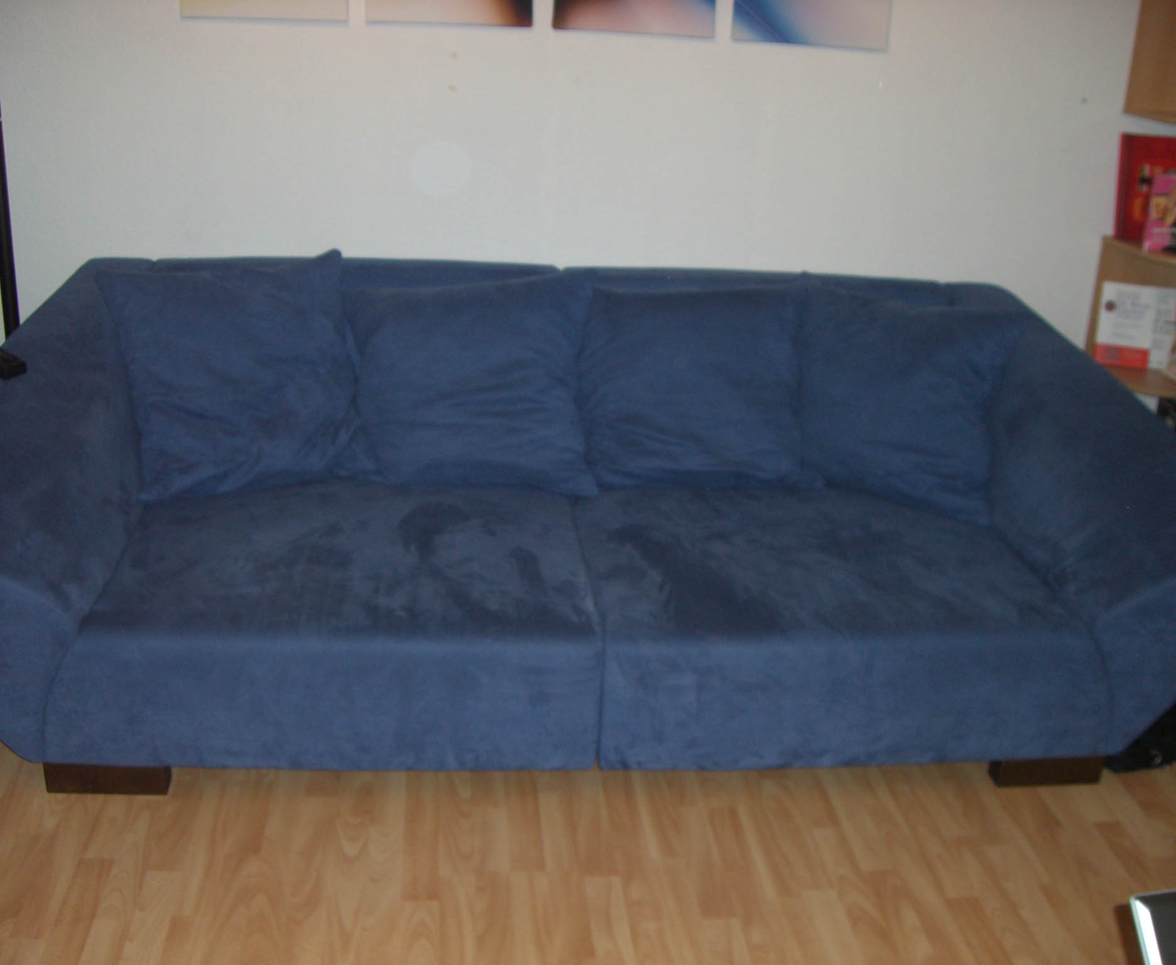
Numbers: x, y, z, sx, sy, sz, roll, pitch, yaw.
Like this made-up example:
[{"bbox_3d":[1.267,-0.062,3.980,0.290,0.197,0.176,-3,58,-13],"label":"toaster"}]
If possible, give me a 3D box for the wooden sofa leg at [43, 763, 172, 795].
[{"bbox_3d":[-0.954,0.574,2.818,0.233,0.075,0.060,1,20,-6],"label":"wooden sofa leg"}]

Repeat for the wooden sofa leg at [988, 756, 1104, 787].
[{"bbox_3d":[0.977,0.599,3.011,0.228,0.075,0.060,1,20,-6],"label":"wooden sofa leg"}]

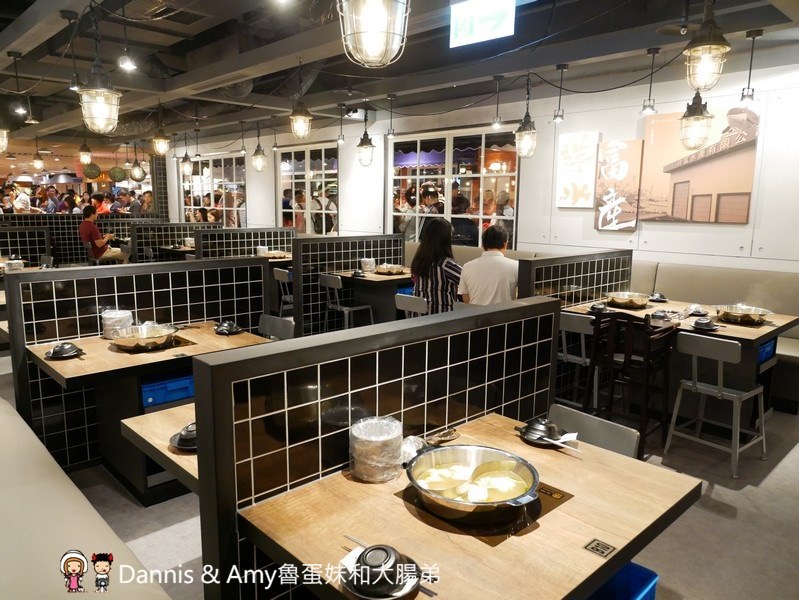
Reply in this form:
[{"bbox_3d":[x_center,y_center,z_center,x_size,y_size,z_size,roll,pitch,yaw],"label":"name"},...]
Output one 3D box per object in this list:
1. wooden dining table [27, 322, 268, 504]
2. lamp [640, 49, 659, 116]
[{"bbox_3d":[-1.307,0.601,2.998,1.020,0.736,0.704,-8,14,-42],"label":"wooden dining table"},{"bbox_3d":[2.015,-1.741,4.428,0.102,0.505,0.102,-8,14,-42],"label":"lamp"}]

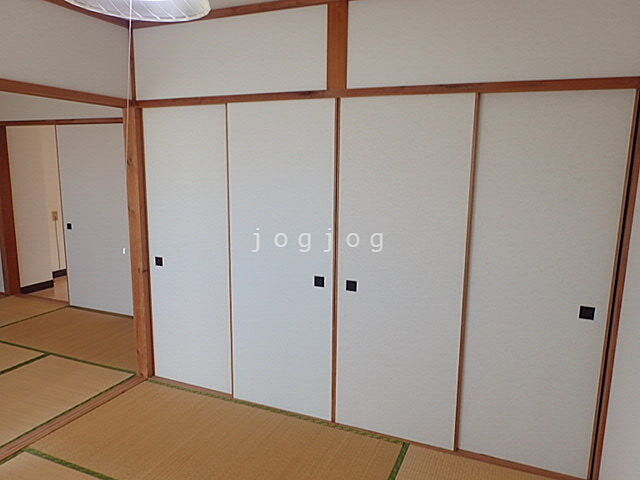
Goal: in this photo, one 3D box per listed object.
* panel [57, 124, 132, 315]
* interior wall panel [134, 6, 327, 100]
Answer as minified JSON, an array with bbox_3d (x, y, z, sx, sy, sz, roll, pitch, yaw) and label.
[{"bbox_3d":[-2.089,-0.179,4.352,0.870,1.770,0.045,5,10,22],"label":"panel"},{"bbox_3d":[-0.548,-1.023,2.595,1.260,0.415,0.050,5,10,22],"label":"interior wall panel"}]

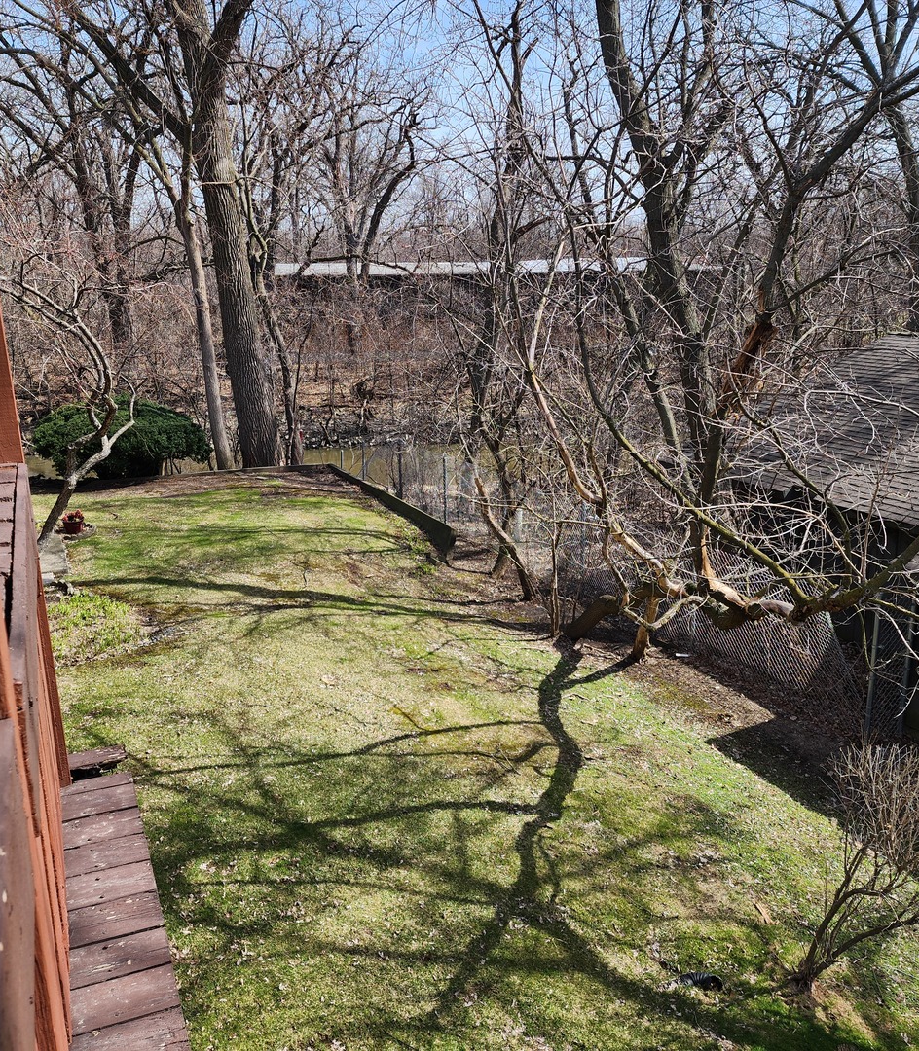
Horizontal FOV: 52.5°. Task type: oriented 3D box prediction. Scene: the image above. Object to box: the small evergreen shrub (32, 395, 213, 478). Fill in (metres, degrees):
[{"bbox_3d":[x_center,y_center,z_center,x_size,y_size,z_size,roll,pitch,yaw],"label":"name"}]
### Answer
[{"bbox_3d":[-7.358,-1.921,20.502,3.750,1.800,3.400,-6,15,-19],"label":"small evergreen shrub"}]

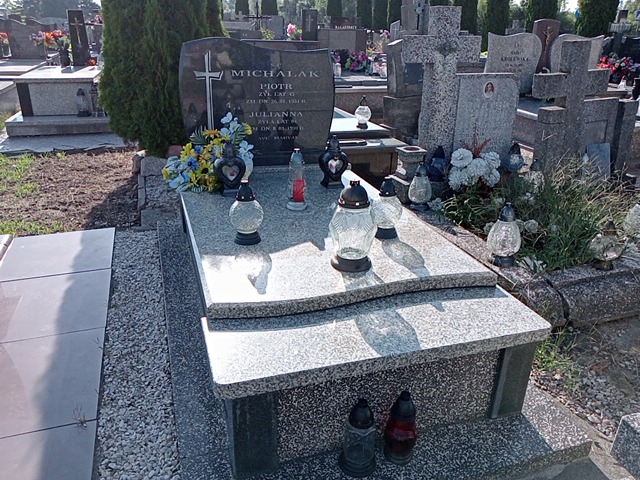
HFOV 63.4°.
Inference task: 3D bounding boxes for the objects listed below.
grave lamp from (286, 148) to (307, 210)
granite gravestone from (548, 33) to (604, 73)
[{"bbox_3d":[-0.105,-0.286,2.407,0.088,0.277,0.088,-6,24,-17],"label":"grave lamp"},{"bbox_3d":[2.860,-1.962,5.782,0.600,0.650,0.120,-3,22,-10],"label":"granite gravestone"}]

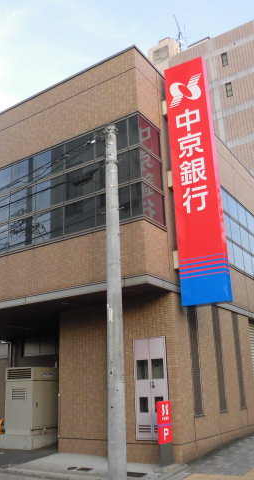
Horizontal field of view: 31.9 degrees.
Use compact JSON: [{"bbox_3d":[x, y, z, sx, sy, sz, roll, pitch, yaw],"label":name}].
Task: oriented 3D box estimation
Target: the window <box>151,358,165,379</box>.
[{"bbox_3d":[0.652,2.676,9.198,0.307,0.411,0.040,-13,-21,31],"label":"window"}]

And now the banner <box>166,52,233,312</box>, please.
[{"bbox_3d":[1.528,-1.468,10.011,0.970,5.930,0.280,-13,-21,31],"label":"banner"}]

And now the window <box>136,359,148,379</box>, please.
[{"bbox_3d":[0.327,2.756,9.394,0.296,0.416,0.040,-13,-21,31],"label":"window"}]

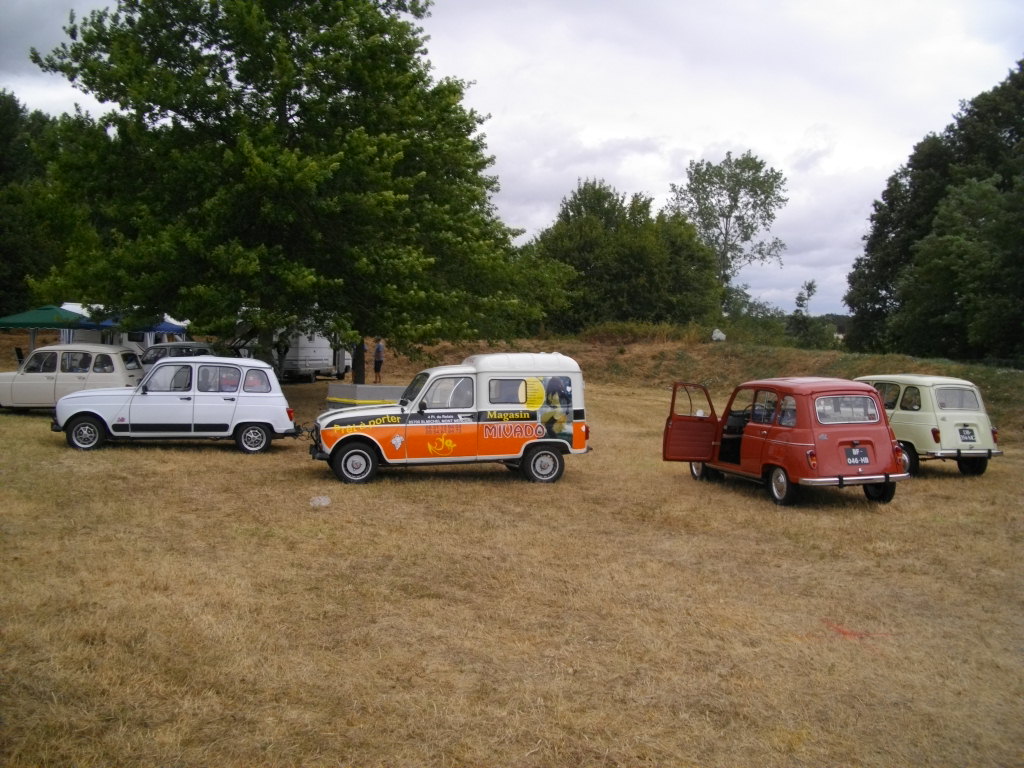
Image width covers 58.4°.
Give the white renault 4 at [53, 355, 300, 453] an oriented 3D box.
[{"bbox_3d":[-5.230,0.295,14.500,3.660,1.510,1.485,1,2,-14],"label":"white renault 4"}]

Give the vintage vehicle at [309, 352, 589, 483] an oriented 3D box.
[{"bbox_3d":[-0.830,0.383,12.330,3.650,1.680,1.500,0,3,-12],"label":"vintage vehicle"}]

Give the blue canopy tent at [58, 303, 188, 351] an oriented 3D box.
[{"bbox_3d":[-13.500,-1.200,32.300,3.100,2.600,3.100,1,2,-3],"label":"blue canopy tent"}]

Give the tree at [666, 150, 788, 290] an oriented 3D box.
[{"bbox_3d":[14.100,-8.930,60.000,8.000,12.500,7.500,1,2,0],"label":"tree"}]

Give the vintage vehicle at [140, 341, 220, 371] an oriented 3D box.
[{"bbox_3d":[-9.500,-0.370,24.900,3.660,1.530,1.485,1,2,-13],"label":"vintage vehicle"}]

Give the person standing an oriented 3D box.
[{"bbox_3d":[-4.900,-0.860,33.600,0.380,1.740,0.480,1,2,-3],"label":"person standing"}]

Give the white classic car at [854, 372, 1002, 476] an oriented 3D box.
[{"bbox_3d":[6.140,0.675,15.200,1.485,1.540,3.660,1,2,-20],"label":"white classic car"}]

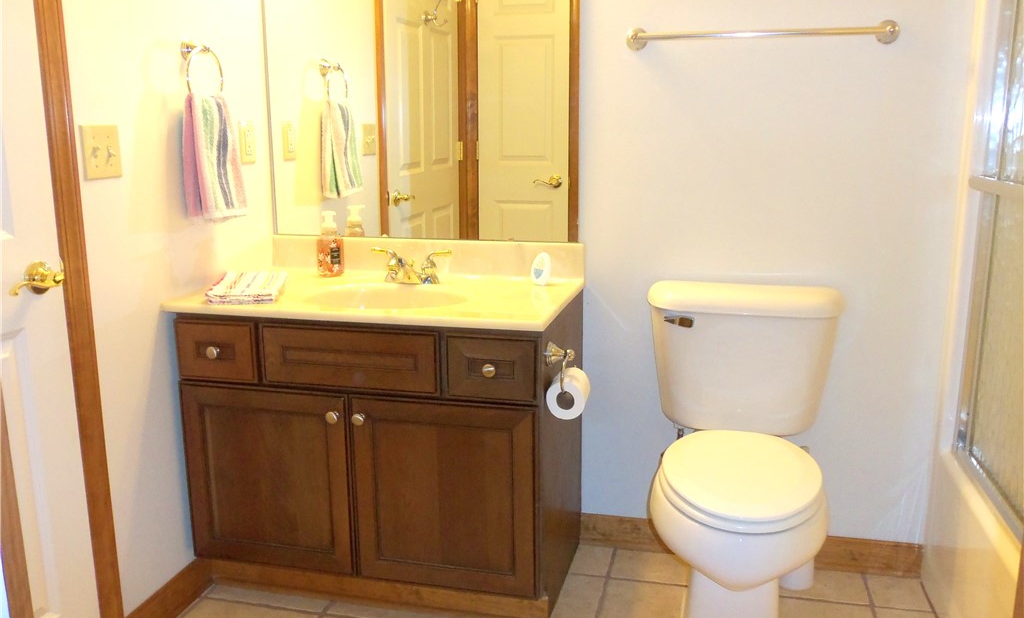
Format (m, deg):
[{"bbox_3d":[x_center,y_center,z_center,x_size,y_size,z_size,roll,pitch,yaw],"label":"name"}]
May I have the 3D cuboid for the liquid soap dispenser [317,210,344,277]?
[{"bbox_3d":[-0.519,-0.187,2.379,0.073,0.187,0.056,-4,12,-19],"label":"liquid soap dispenser"}]

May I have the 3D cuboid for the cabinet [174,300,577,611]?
[{"bbox_3d":[-0.312,0.350,2.239,0.907,0.767,0.541,2,12,13],"label":"cabinet"}]

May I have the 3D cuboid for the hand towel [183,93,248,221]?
[{"bbox_3d":[-0.755,-0.384,2.089,0.070,0.315,0.235,2,12,13],"label":"hand towel"}]

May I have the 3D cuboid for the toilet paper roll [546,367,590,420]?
[{"bbox_3d":[0.133,0.194,1.901,0.092,0.092,0.100,2,12,13],"label":"toilet paper roll"}]

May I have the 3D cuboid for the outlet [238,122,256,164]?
[{"bbox_3d":[-0.742,-0.467,2.334,0.008,0.115,0.074,2,12,13],"label":"outlet"}]

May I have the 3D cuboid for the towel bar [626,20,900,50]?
[{"bbox_3d":[0.612,-0.681,2.051,0.660,0.056,0.075,2,12,13],"label":"towel bar"}]

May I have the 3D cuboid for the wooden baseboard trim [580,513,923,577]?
[{"bbox_3d":[0.655,0.666,2.345,0.932,0.099,0.015,2,12,13],"label":"wooden baseboard trim"}]

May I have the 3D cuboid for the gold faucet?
[{"bbox_3d":[-0.286,-0.114,2.258,0.234,0.090,0.140,2,12,13],"label":"gold faucet"}]

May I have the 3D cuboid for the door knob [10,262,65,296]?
[{"bbox_3d":[-0.907,-0.050,1.578,0.065,0.066,0.148,2,12,13],"label":"door knob"}]

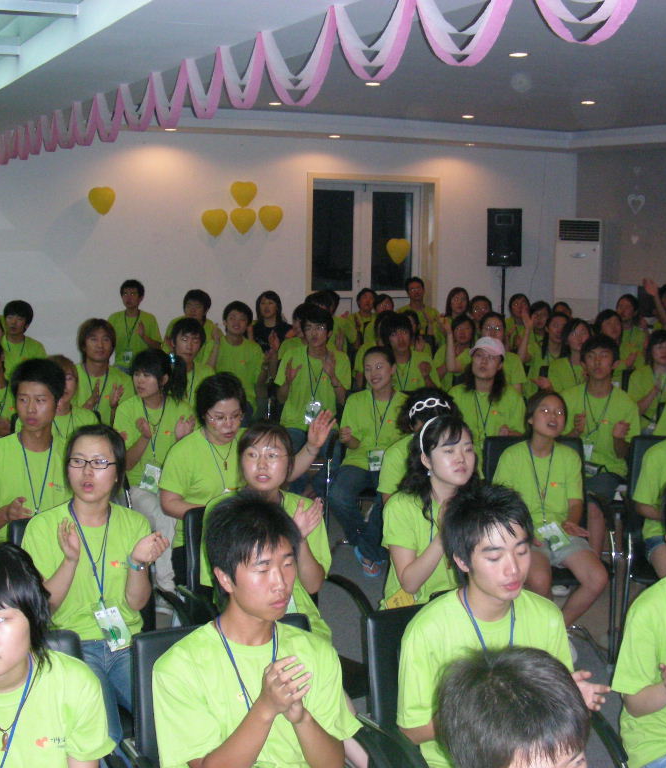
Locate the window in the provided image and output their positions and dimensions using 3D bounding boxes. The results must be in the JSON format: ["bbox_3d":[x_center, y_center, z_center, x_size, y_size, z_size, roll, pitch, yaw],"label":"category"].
[{"bbox_3d":[0.414,-1.561,12.400,1.460,1.420,0.150,-3,10,-25],"label":"window"}]

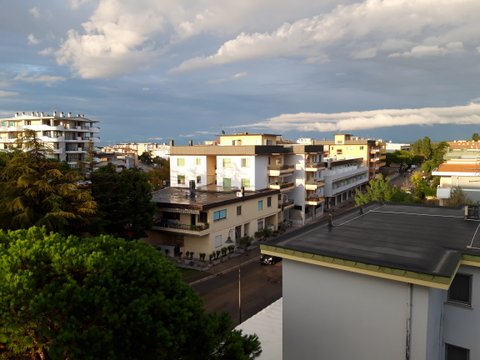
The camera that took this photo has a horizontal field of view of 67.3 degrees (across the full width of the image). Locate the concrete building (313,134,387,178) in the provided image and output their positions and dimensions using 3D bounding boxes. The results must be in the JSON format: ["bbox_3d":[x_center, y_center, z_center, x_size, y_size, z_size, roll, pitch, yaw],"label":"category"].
[{"bbox_3d":[39.100,-7.129,132.933,22.000,17.300,29.000,3,7,32],"label":"concrete building"}]

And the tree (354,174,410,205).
[{"bbox_3d":[19.695,4.425,50.665,7.500,10.200,7.500,3,7,32],"label":"tree"}]

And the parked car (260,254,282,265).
[{"bbox_3d":[4.263,9.351,45.096,1.750,1.470,4.200,3,7,32],"label":"parked car"}]

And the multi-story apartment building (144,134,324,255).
[{"bbox_3d":[-0.388,0.135,63.284,18.800,16.300,38.000,3,7,32],"label":"multi-story apartment building"}]

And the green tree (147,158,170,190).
[{"bbox_3d":[-18.311,0.835,82.467,7.000,11.200,7.000,3,7,32],"label":"green tree"}]

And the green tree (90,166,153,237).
[{"bbox_3d":[-14.075,4.056,43.596,7.800,12.300,7.800,3,7,32],"label":"green tree"}]

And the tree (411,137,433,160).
[{"bbox_3d":[90.624,-12.019,179.679,10.500,18.000,10.500,3,7,32],"label":"tree"}]

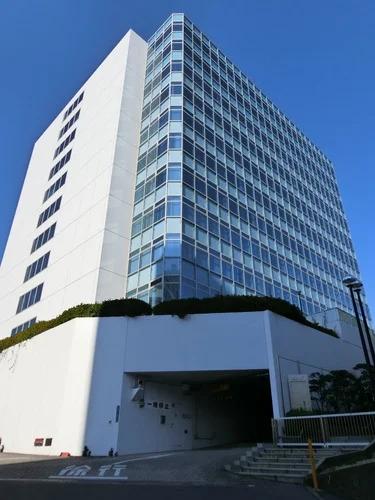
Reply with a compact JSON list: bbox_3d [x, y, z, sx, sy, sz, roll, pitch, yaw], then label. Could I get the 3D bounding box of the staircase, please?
[{"bbox_3d":[3.846,7.964,13.489,1.900,1.050,4.500,25,-38,-38],"label":"staircase"}]

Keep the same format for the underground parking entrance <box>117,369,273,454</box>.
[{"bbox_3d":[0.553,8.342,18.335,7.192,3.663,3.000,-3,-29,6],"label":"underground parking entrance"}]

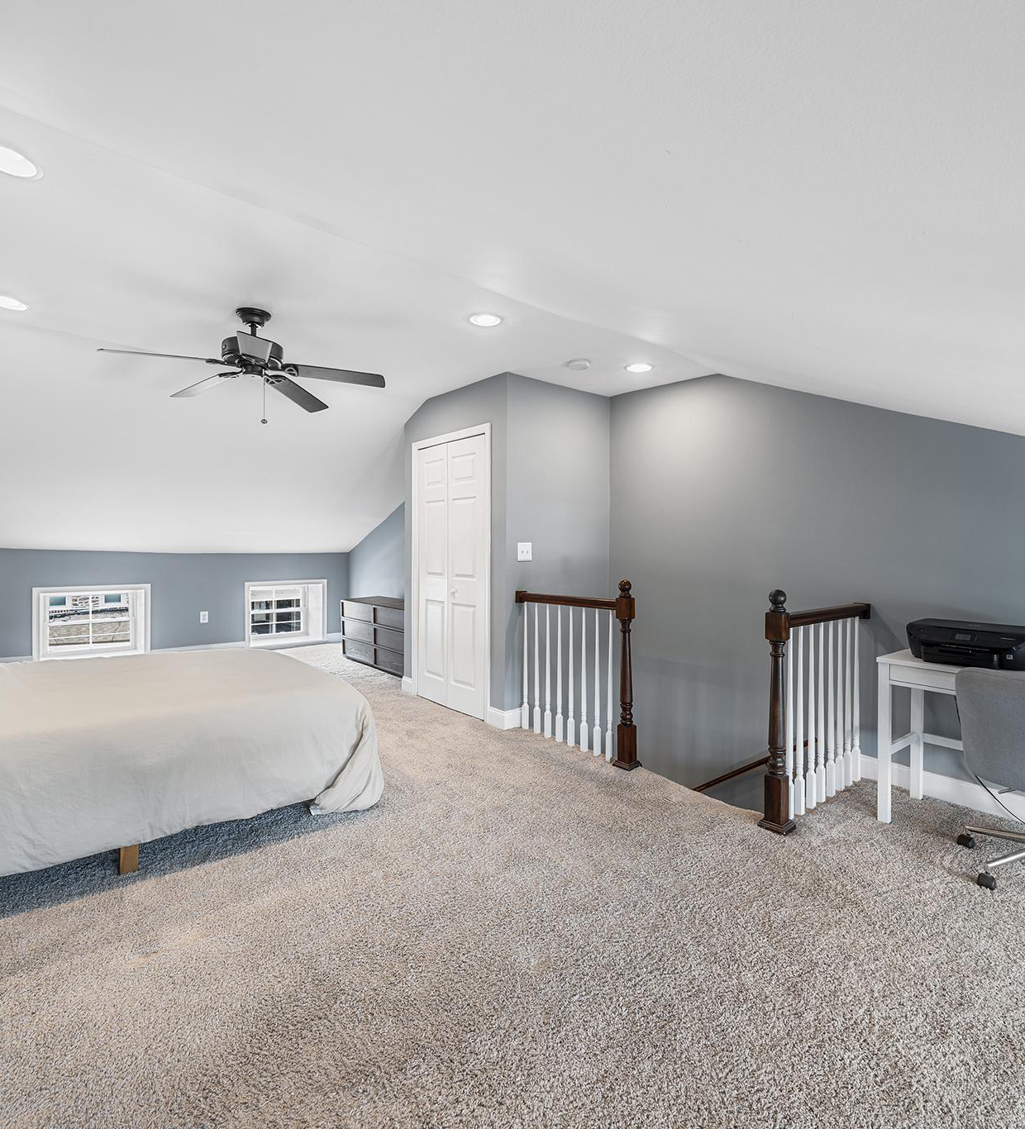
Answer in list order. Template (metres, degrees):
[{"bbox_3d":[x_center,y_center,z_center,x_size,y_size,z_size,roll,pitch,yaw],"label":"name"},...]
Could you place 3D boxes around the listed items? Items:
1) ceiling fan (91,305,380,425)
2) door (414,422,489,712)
[{"bbox_3d":[-1.350,-1.039,2.947,1.290,0.580,1.270,-1,2,-23],"label":"ceiling fan"},{"bbox_3d":[-0.504,0.092,4.488,0.060,2.070,0.970,-1,2,-39],"label":"door"}]

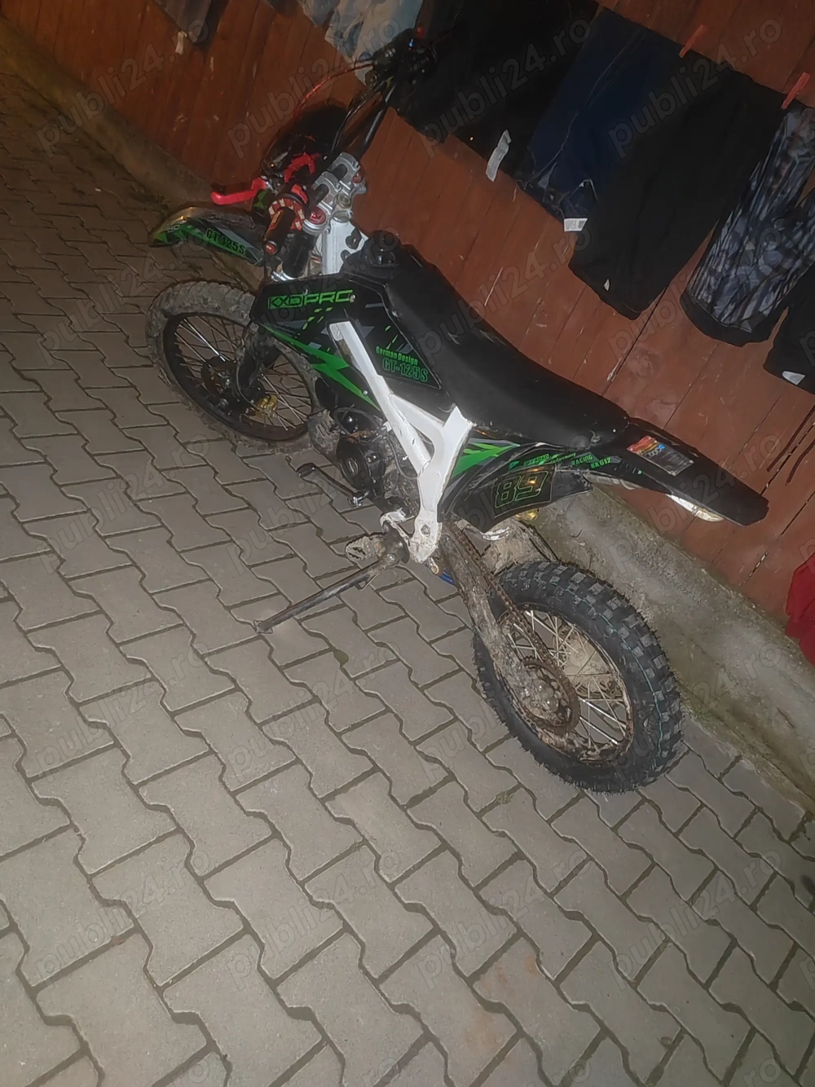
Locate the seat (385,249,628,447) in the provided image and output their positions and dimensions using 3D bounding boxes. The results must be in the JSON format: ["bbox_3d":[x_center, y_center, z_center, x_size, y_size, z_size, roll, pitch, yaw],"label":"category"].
[{"bbox_3d":[0.171,-0.343,1.638,0.200,0.145,0.590,-25,56,-35],"label":"seat"}]

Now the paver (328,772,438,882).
[{"bbox_3d":[-0.058,0.556,1.628,0.197,0.060,0.162,43,34,25],"label":"paver"}]

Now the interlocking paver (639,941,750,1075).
[{"bbox_3d":[0.516,0.874,1.576,0.197,0.060,0.162,43,34,26],"label":"interlocking paver"}]

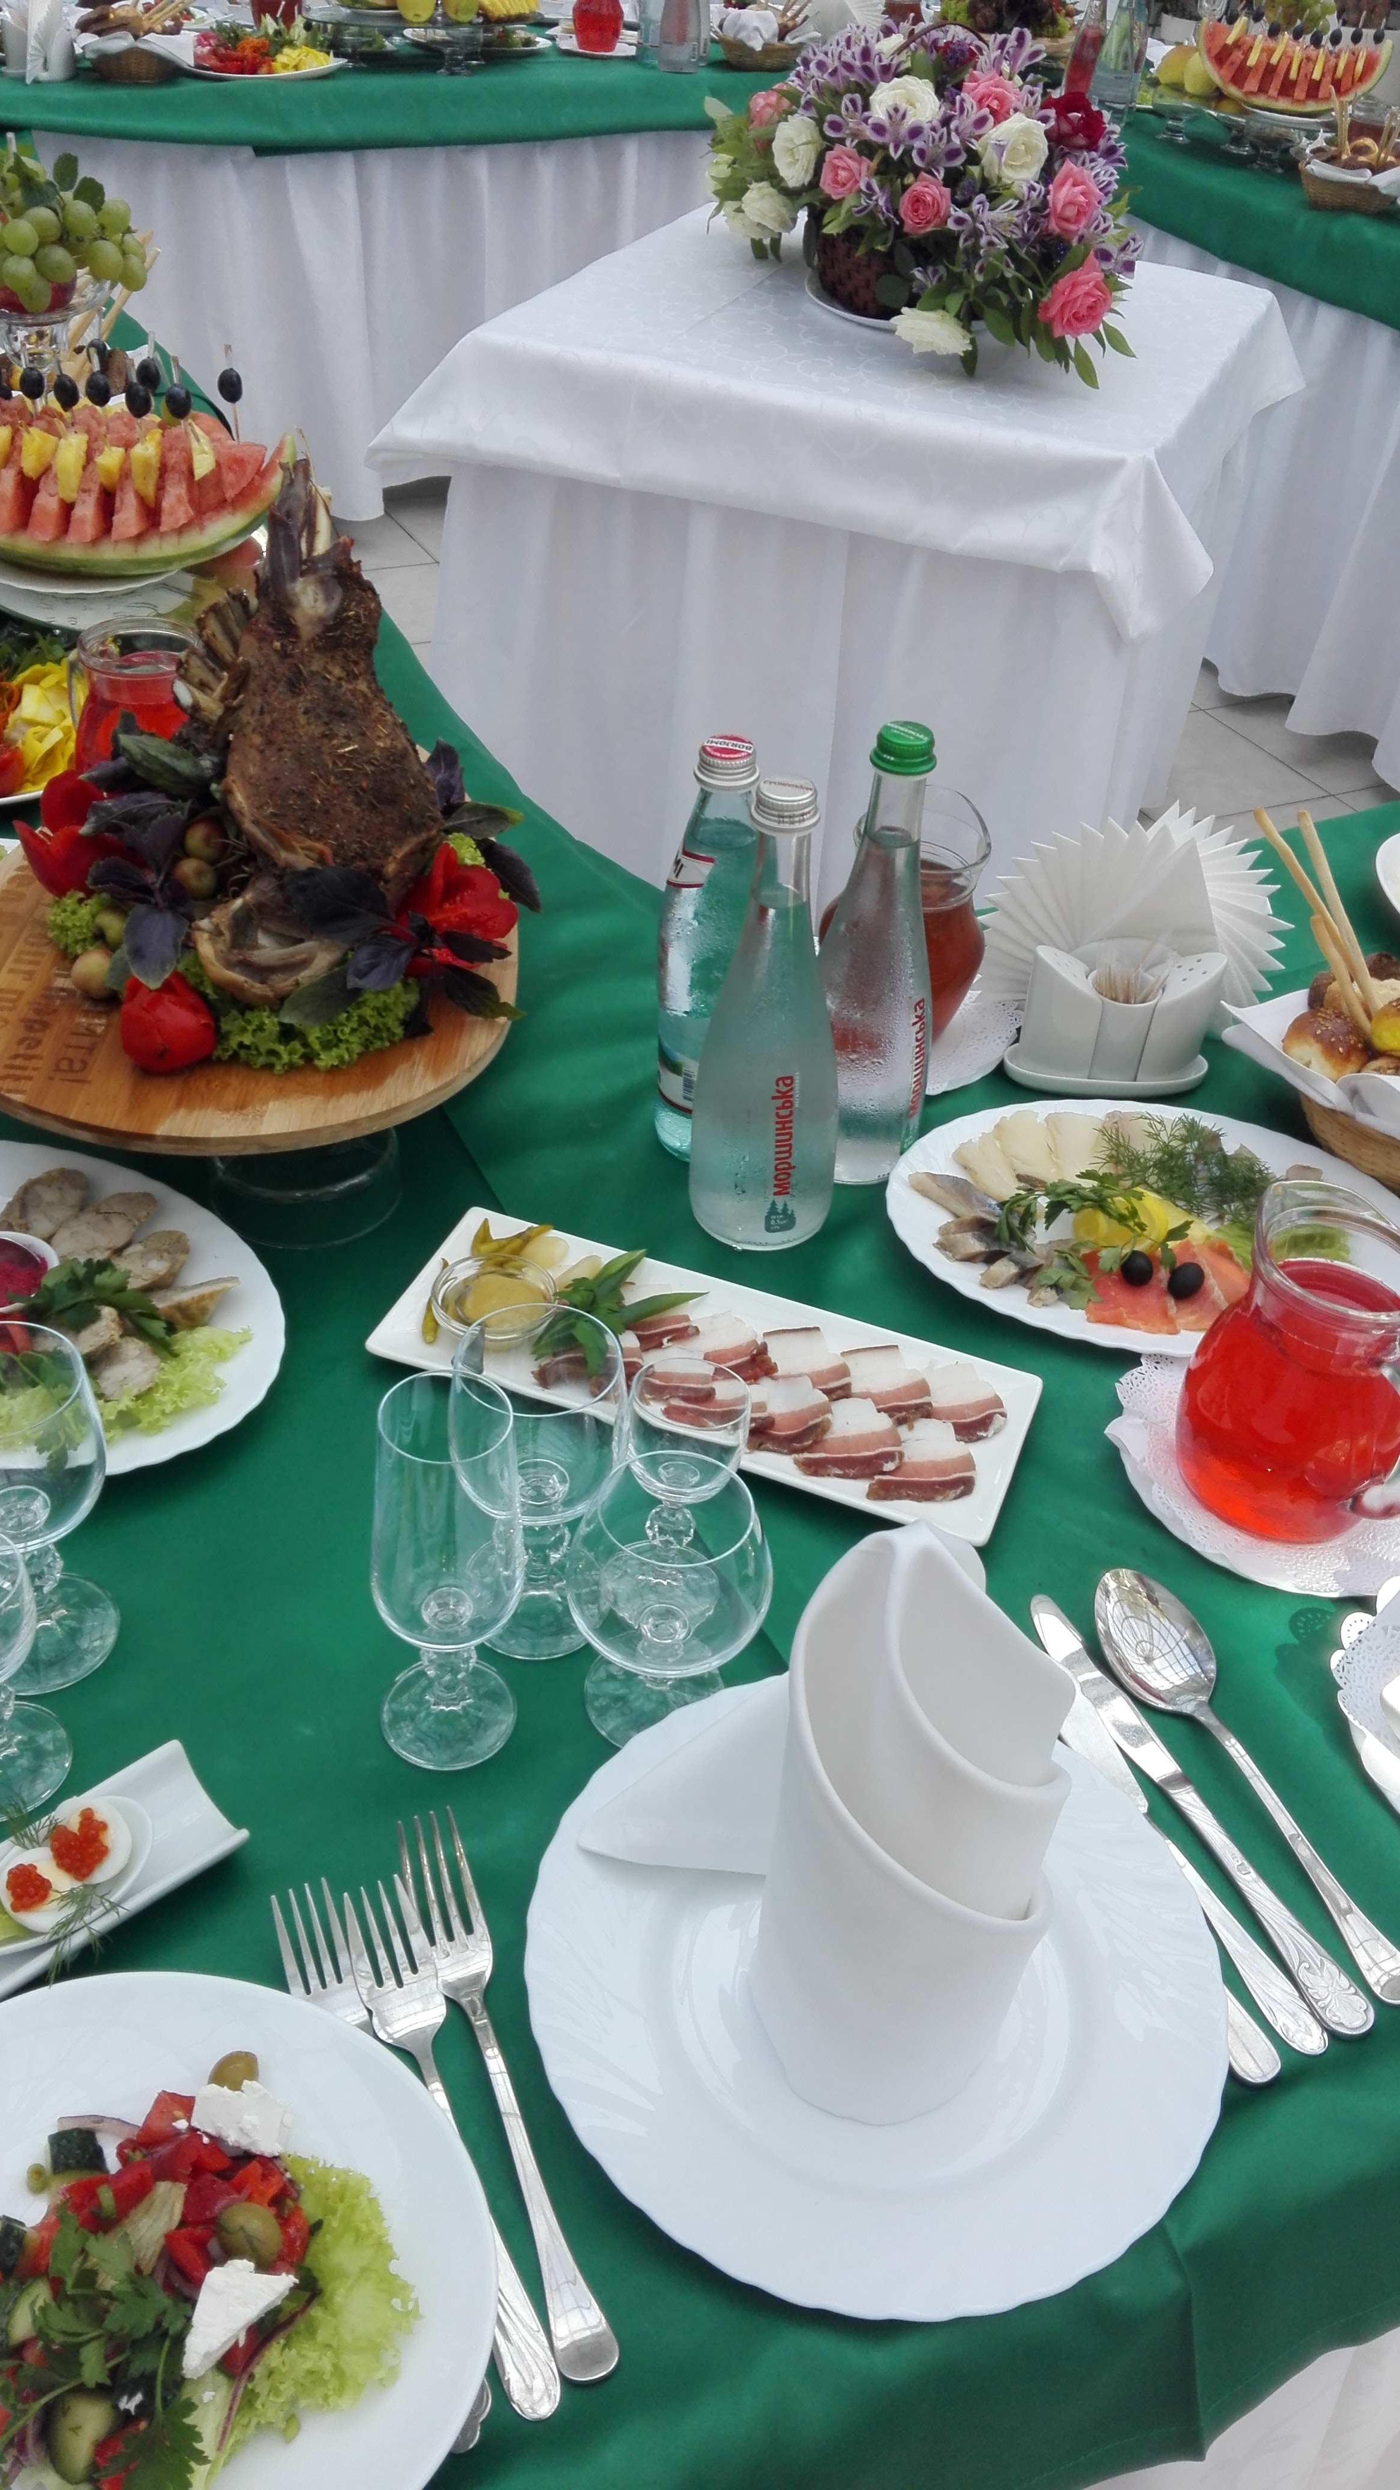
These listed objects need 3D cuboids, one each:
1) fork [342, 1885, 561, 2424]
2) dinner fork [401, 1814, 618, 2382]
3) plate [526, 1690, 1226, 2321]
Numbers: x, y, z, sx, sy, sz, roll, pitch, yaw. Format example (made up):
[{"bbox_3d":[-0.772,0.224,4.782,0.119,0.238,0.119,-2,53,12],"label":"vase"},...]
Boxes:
[{"bbox_3d":[-0.082,0.286,0.633,0.026,0.018,0.186,-11,40,-19],"label":"fork"},{"bbox_3d":[-0.067,0.273,0.651,0.027,0.019,0.206,-11,42,-17],"label":"dinner fork"},{"bbox_3d":[0.061,0.257,0.682,0.245,0.024,0.245,3,38,-2],"label":"plate"}]

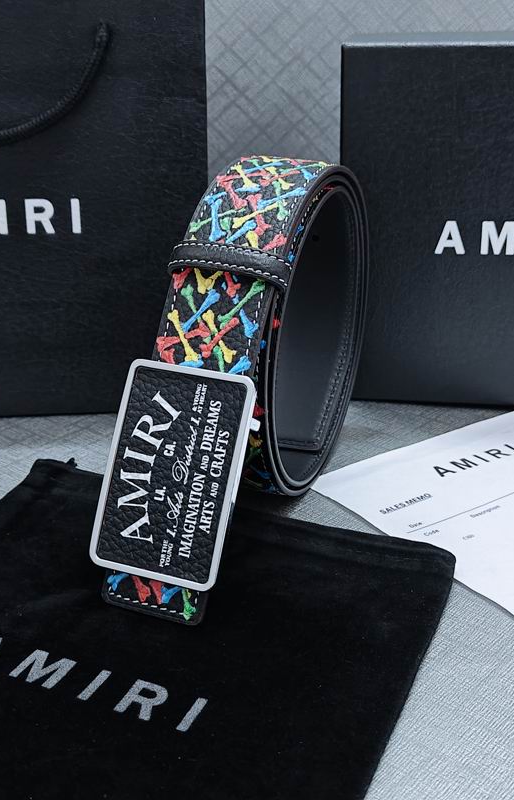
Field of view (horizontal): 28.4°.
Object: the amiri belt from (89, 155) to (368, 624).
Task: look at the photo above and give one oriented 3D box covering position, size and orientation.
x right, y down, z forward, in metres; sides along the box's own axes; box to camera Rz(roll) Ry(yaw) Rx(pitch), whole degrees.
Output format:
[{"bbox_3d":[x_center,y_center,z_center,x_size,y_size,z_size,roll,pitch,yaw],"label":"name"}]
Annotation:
[{"bbox_3d":[-0.003,-0.019,0.402,0.048,0.137,0.180,9,25,22],"label":"amiri belt"}]

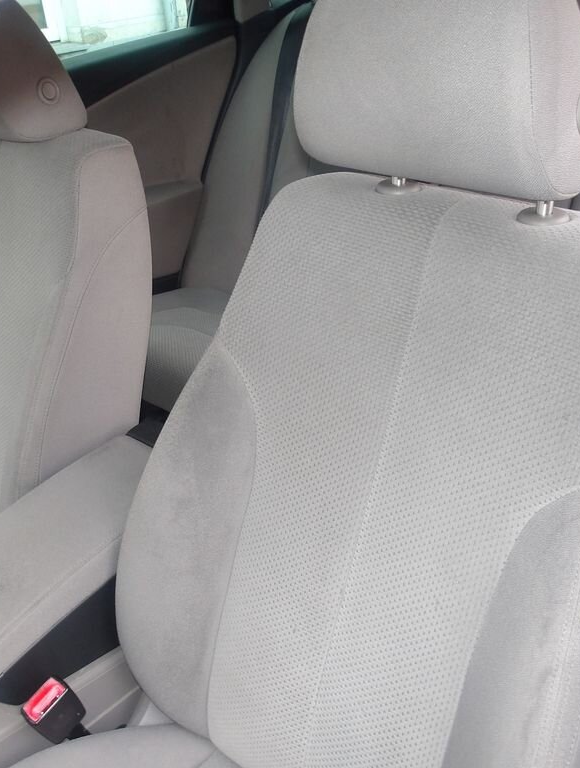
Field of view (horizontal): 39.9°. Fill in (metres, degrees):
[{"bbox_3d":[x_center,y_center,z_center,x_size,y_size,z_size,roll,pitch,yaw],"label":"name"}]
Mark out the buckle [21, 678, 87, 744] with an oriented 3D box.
[{"bbox_3d":[-0.259,0.359,0.882,0.029,0.055,0.046,23,57,39],"label":"buckle"}]

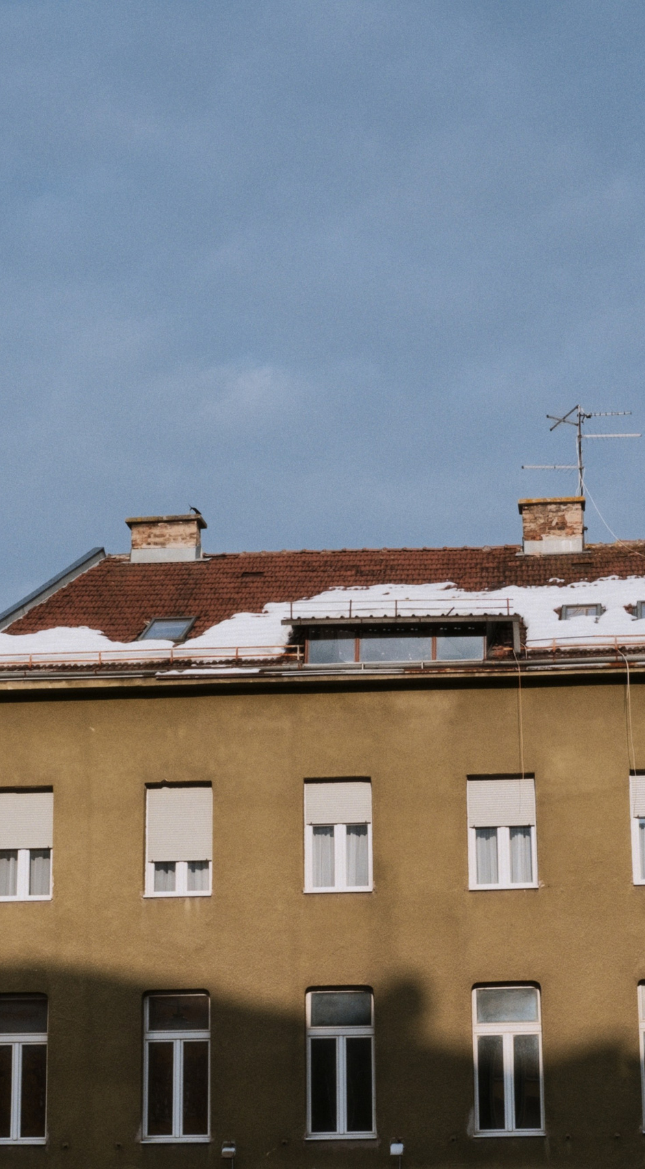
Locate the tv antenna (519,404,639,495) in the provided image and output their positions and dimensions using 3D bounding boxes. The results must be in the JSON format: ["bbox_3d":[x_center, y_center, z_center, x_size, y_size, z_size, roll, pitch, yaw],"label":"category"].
[{"bbox_3d":[4.795,-2.511,47.875,2.237,1.812,1.080,-2,-16,5],"label":"tv antenna"}]

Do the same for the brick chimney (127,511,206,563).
[{"bbox_3d":[-2.938,-0.765,48.540,1.439,0.877,0.626,-2,-16,5],"label":"brick chimney"}]

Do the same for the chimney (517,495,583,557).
[{"bbox_3d":[4.246,-0.973,47.500,1.208,1.040,0.626,-2,-16,5],"label":"chimney"}]

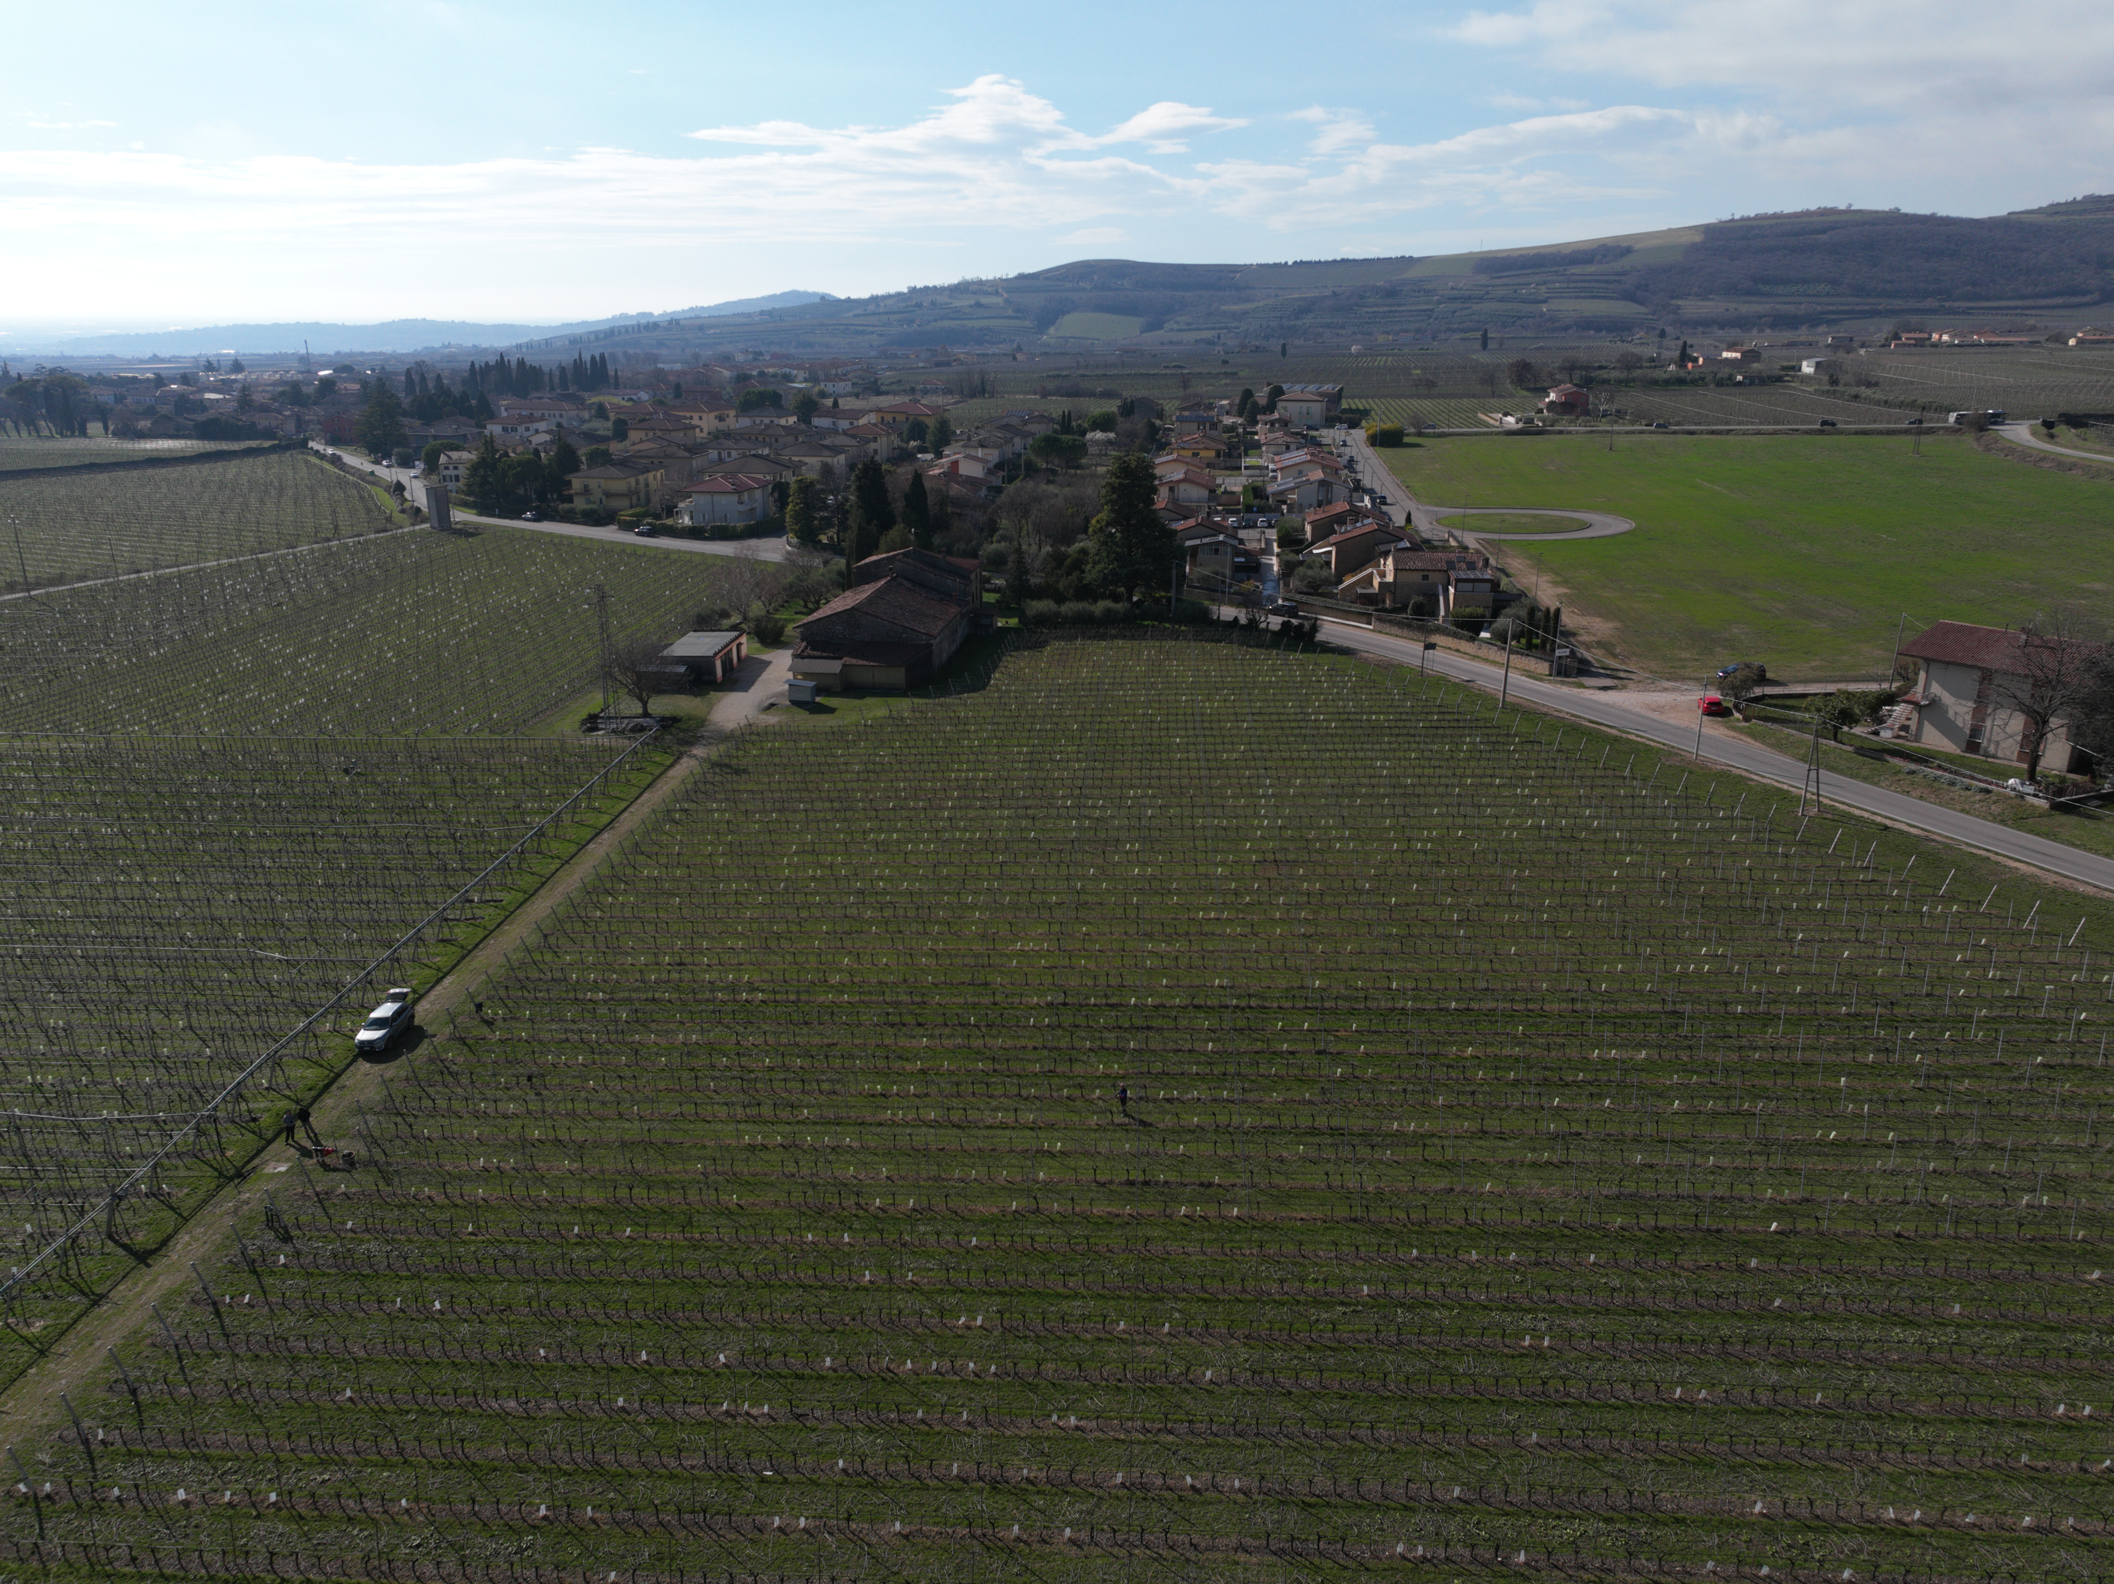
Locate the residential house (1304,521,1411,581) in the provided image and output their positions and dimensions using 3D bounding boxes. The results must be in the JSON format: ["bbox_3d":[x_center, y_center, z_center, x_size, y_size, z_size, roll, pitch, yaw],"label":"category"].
[{"bbox_3d":[45.000,-35.740,212.700,13.200,8.090,10.800,2,18,6],"label":"residential house"}]

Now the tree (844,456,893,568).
[{"bbox_3d":[-27.860,-40.640,219.100,7.000,18.380,7.000,0,18,0],"label":"tree"}]

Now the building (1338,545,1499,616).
[{"bbox_3d":[44.685,-26.346,182.670,18.200,7.000,11.500,1,18,4],"label":"building"}]

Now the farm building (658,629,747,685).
[{"bbox_3d":[-39.970,-15.410,166.790,6.700,3.100,13.400,1,18,3],"label":"farm building"}]

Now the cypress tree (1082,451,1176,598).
[{"bbox_3d":[9.630,-35.140,195.080,11.800,19.890,11.800,0,18,0],"label":"cypress tree"}]

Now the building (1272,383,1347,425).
[{"bbox_3d":[85.540,-128.790,490.500,23.000,11.000,27.000,4,19,13],"label":"building"}]

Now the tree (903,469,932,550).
[{"bbox_3d":[-22.230,-44.254,235.419,4.200,14.200,4.200,0,18,0],"label":"tree"}]

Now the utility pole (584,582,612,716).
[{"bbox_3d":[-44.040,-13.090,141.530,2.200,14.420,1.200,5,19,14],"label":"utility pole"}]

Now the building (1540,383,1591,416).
[{"bbox_3d":[155.637,-120.405,449.377,12.500,9.200,12.000,3,18,8],"label":"building"}]

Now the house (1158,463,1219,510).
[{"bbox_3d":[25.332,-58.734,284.579,11.600,8.600,13.500,3,18,8],"label":"house"}]

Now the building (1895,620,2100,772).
[{"bbox_3d":[78.387,-8.262,119.925,11.500,9.000,13.800,-13,22,-35],"label":"building"}]

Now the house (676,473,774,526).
[{"bbox_3d":[-65.731,-58.196,291.201,12.000,8.400,15.000,3,18,10],"label":"house"}]

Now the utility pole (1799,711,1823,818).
[{"bbox_3d":[56.588,-2.044,108.918,1.800,7.800,0.500,-7,19,-21],"label":"utility pole"}]

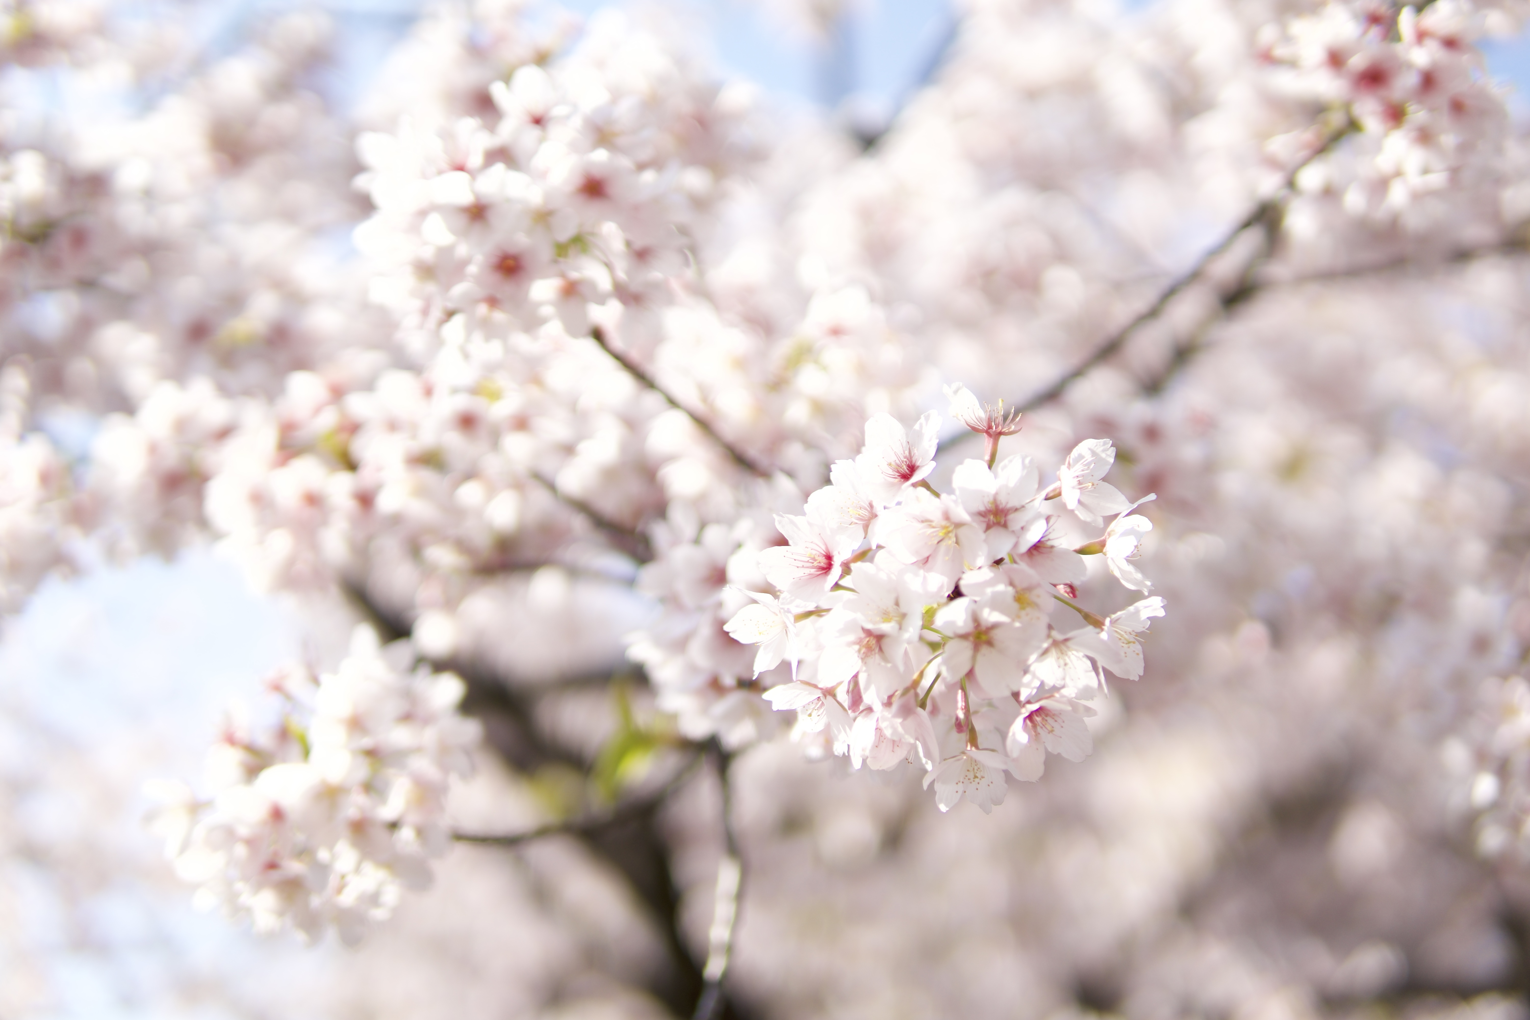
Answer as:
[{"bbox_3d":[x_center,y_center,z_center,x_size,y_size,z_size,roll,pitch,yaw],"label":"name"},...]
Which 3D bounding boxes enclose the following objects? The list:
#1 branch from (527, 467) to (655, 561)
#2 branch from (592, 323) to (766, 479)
[{"bbox_3d":[-0.092,0.003,1.010,0.085,0.010,0.010,37,0,-30],"label":"branch"},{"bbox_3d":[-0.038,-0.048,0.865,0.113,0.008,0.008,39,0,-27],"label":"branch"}]

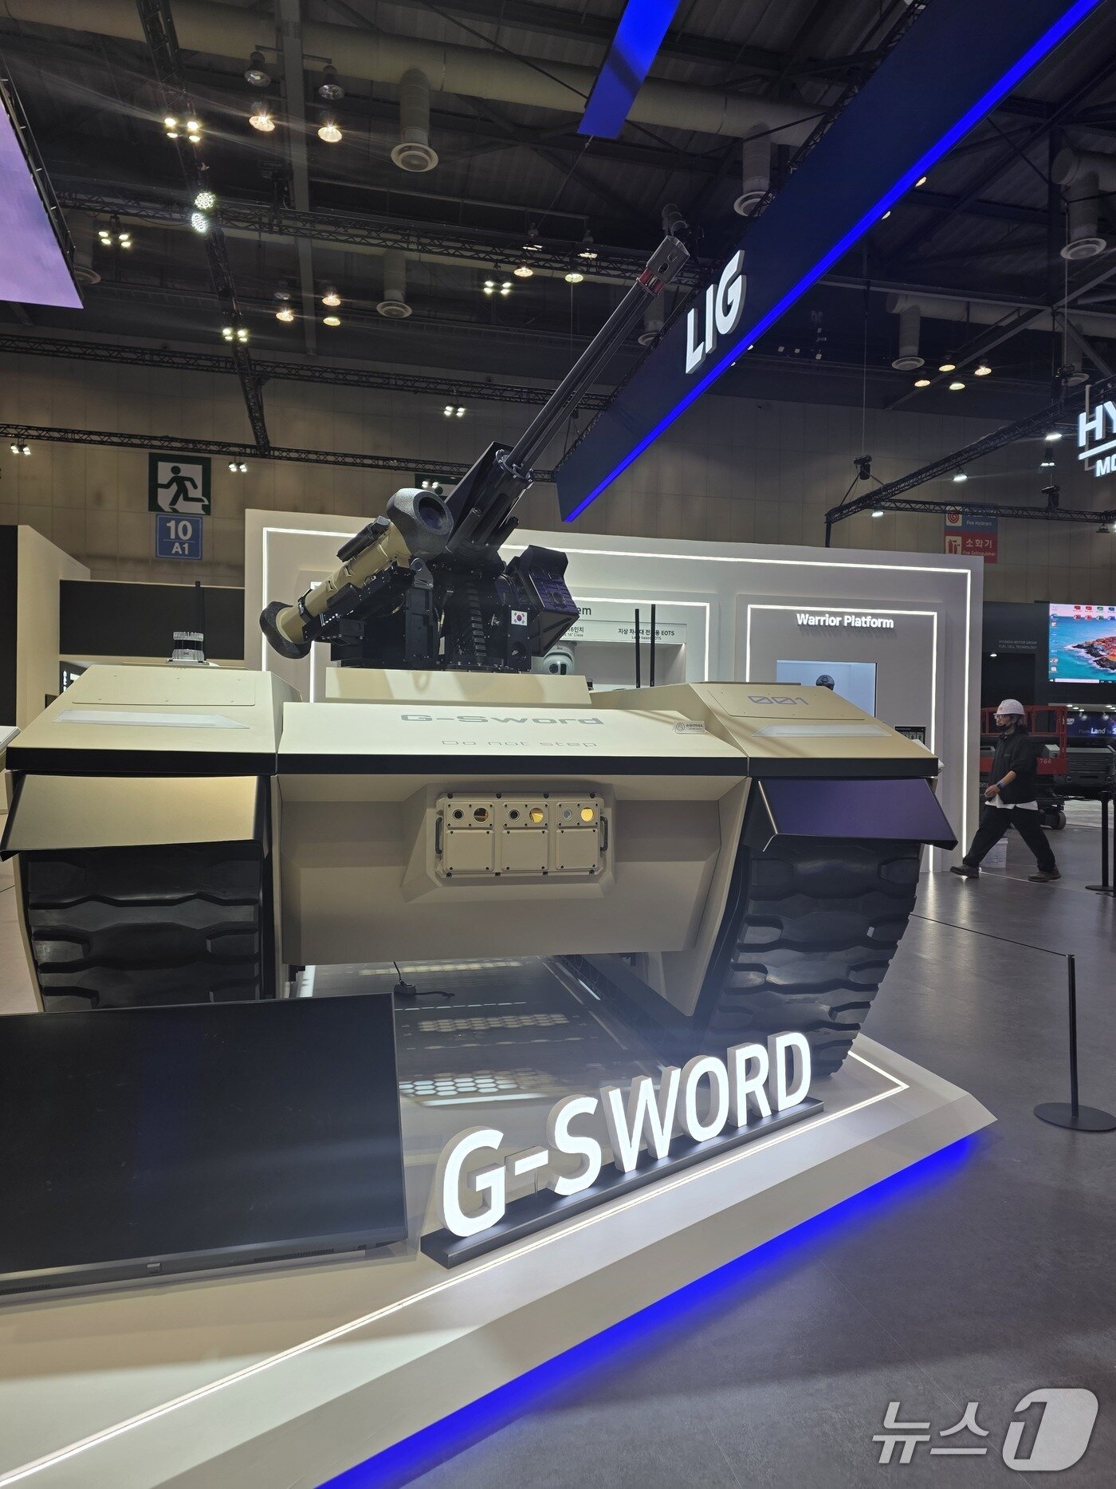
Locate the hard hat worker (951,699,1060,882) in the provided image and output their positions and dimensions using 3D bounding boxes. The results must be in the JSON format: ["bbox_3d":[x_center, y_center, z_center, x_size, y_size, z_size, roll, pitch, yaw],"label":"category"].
[{"bbox_3d":[4.406,0.446,9.720,1.050,1.750,0.550,1,1,-3],"label":"hard hat worker"}]

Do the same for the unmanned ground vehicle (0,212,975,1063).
[{"bbox_3d":[-0.560,-0.315,4.716,2.660,3.000,4.200,1,1,-14],"label":"unmanned ground vehicle"}]

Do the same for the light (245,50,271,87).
[{"bbox_3d":[-5.144,-11.627,16.951,0.450,0.430,0.450,1,1,-14],"label":"light"}]

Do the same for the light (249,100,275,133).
[{"bbox_3d":[-5.451,-11.650,18.243,0.450,0.430,0.450,1,1,-14],"label":"light"}]

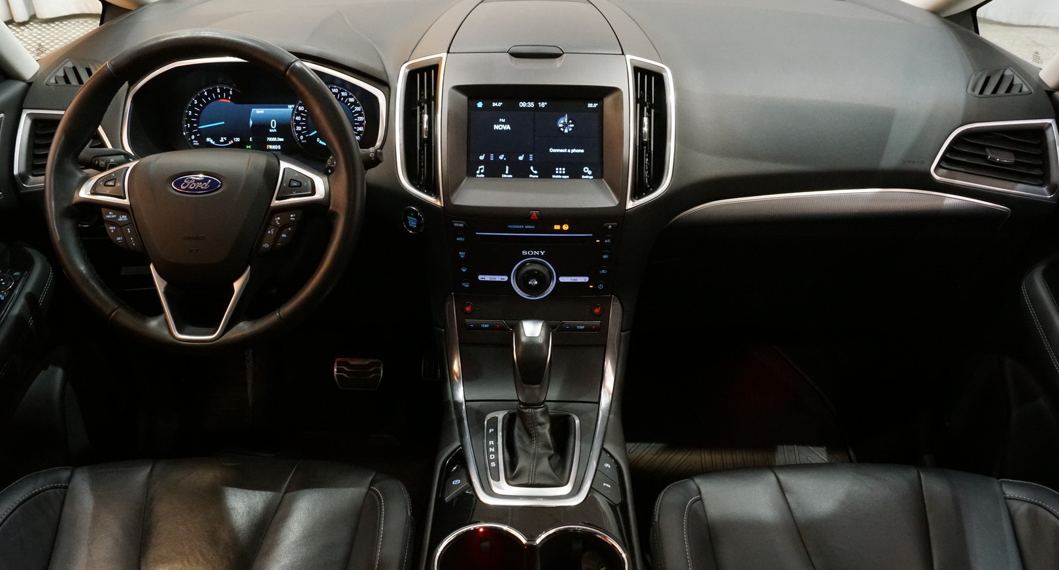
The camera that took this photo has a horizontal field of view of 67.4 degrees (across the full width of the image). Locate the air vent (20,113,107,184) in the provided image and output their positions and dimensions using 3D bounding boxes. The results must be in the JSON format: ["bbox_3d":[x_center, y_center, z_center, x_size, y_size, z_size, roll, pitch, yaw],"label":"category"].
[{"bbox_3d":[-0.615,-0.181,1.055,0.122,0.096,0.045,-2,13,-4],"label":"air vent"}]

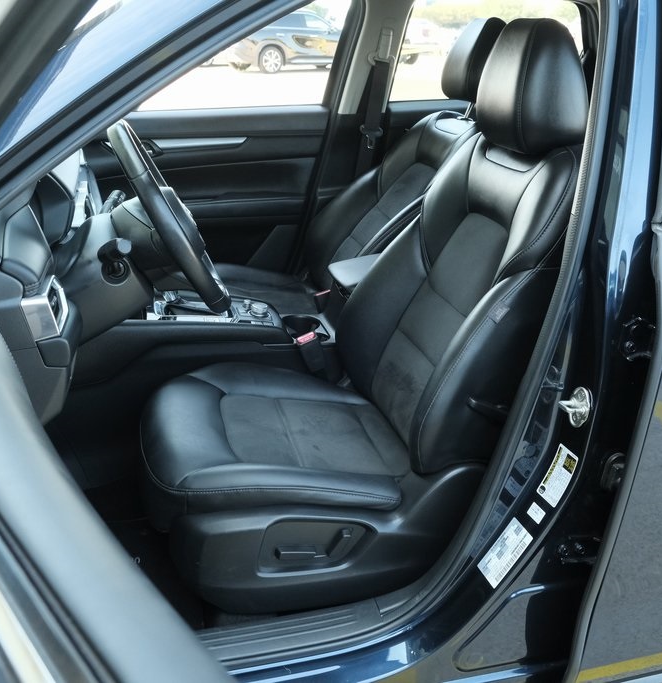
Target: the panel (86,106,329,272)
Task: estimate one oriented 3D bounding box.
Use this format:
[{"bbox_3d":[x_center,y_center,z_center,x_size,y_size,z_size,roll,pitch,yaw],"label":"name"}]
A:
[{"bbox_3d":[-0.476,-0.385,2.359,1.000,0.640,0.140,-6,23,-13],"label":"panel"}]

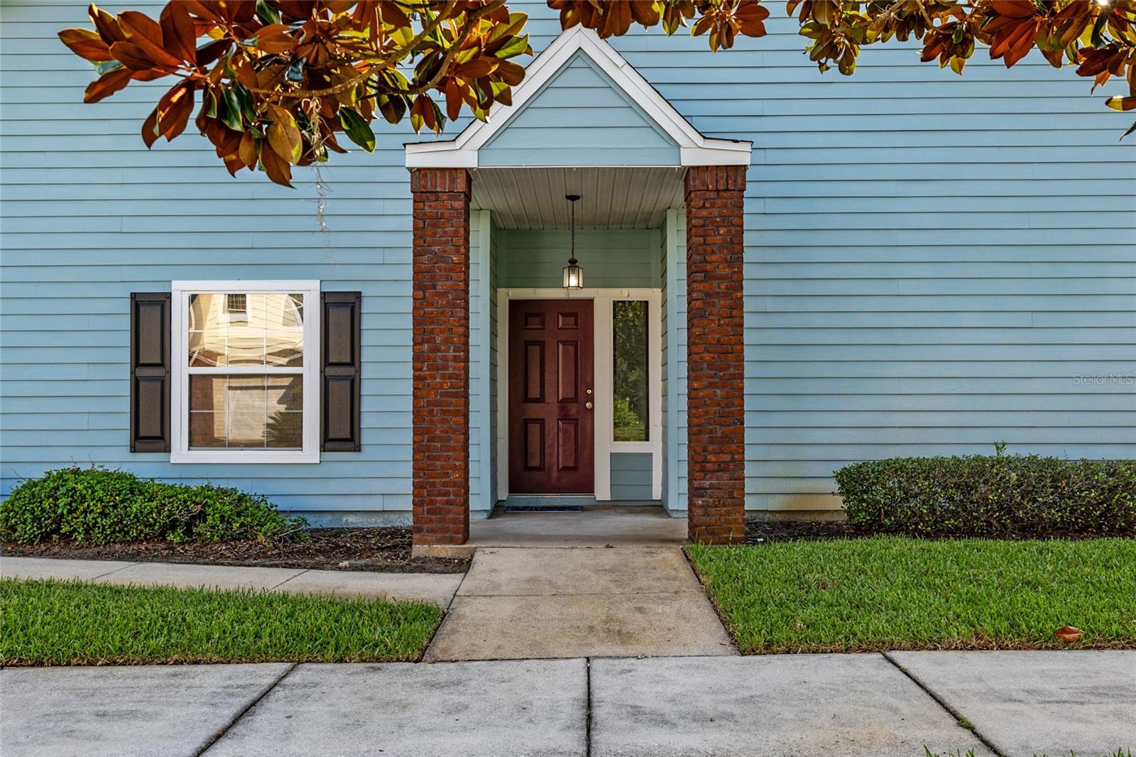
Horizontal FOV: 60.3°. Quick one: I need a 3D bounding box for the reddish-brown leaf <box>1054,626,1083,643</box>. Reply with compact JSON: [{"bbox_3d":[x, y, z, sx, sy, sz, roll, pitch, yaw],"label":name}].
[{"bbox_3d":[2.603,1.325,5.080,0.135,0.068,0.085,0,-1,1],"label":"reddish-brown leaf"}]

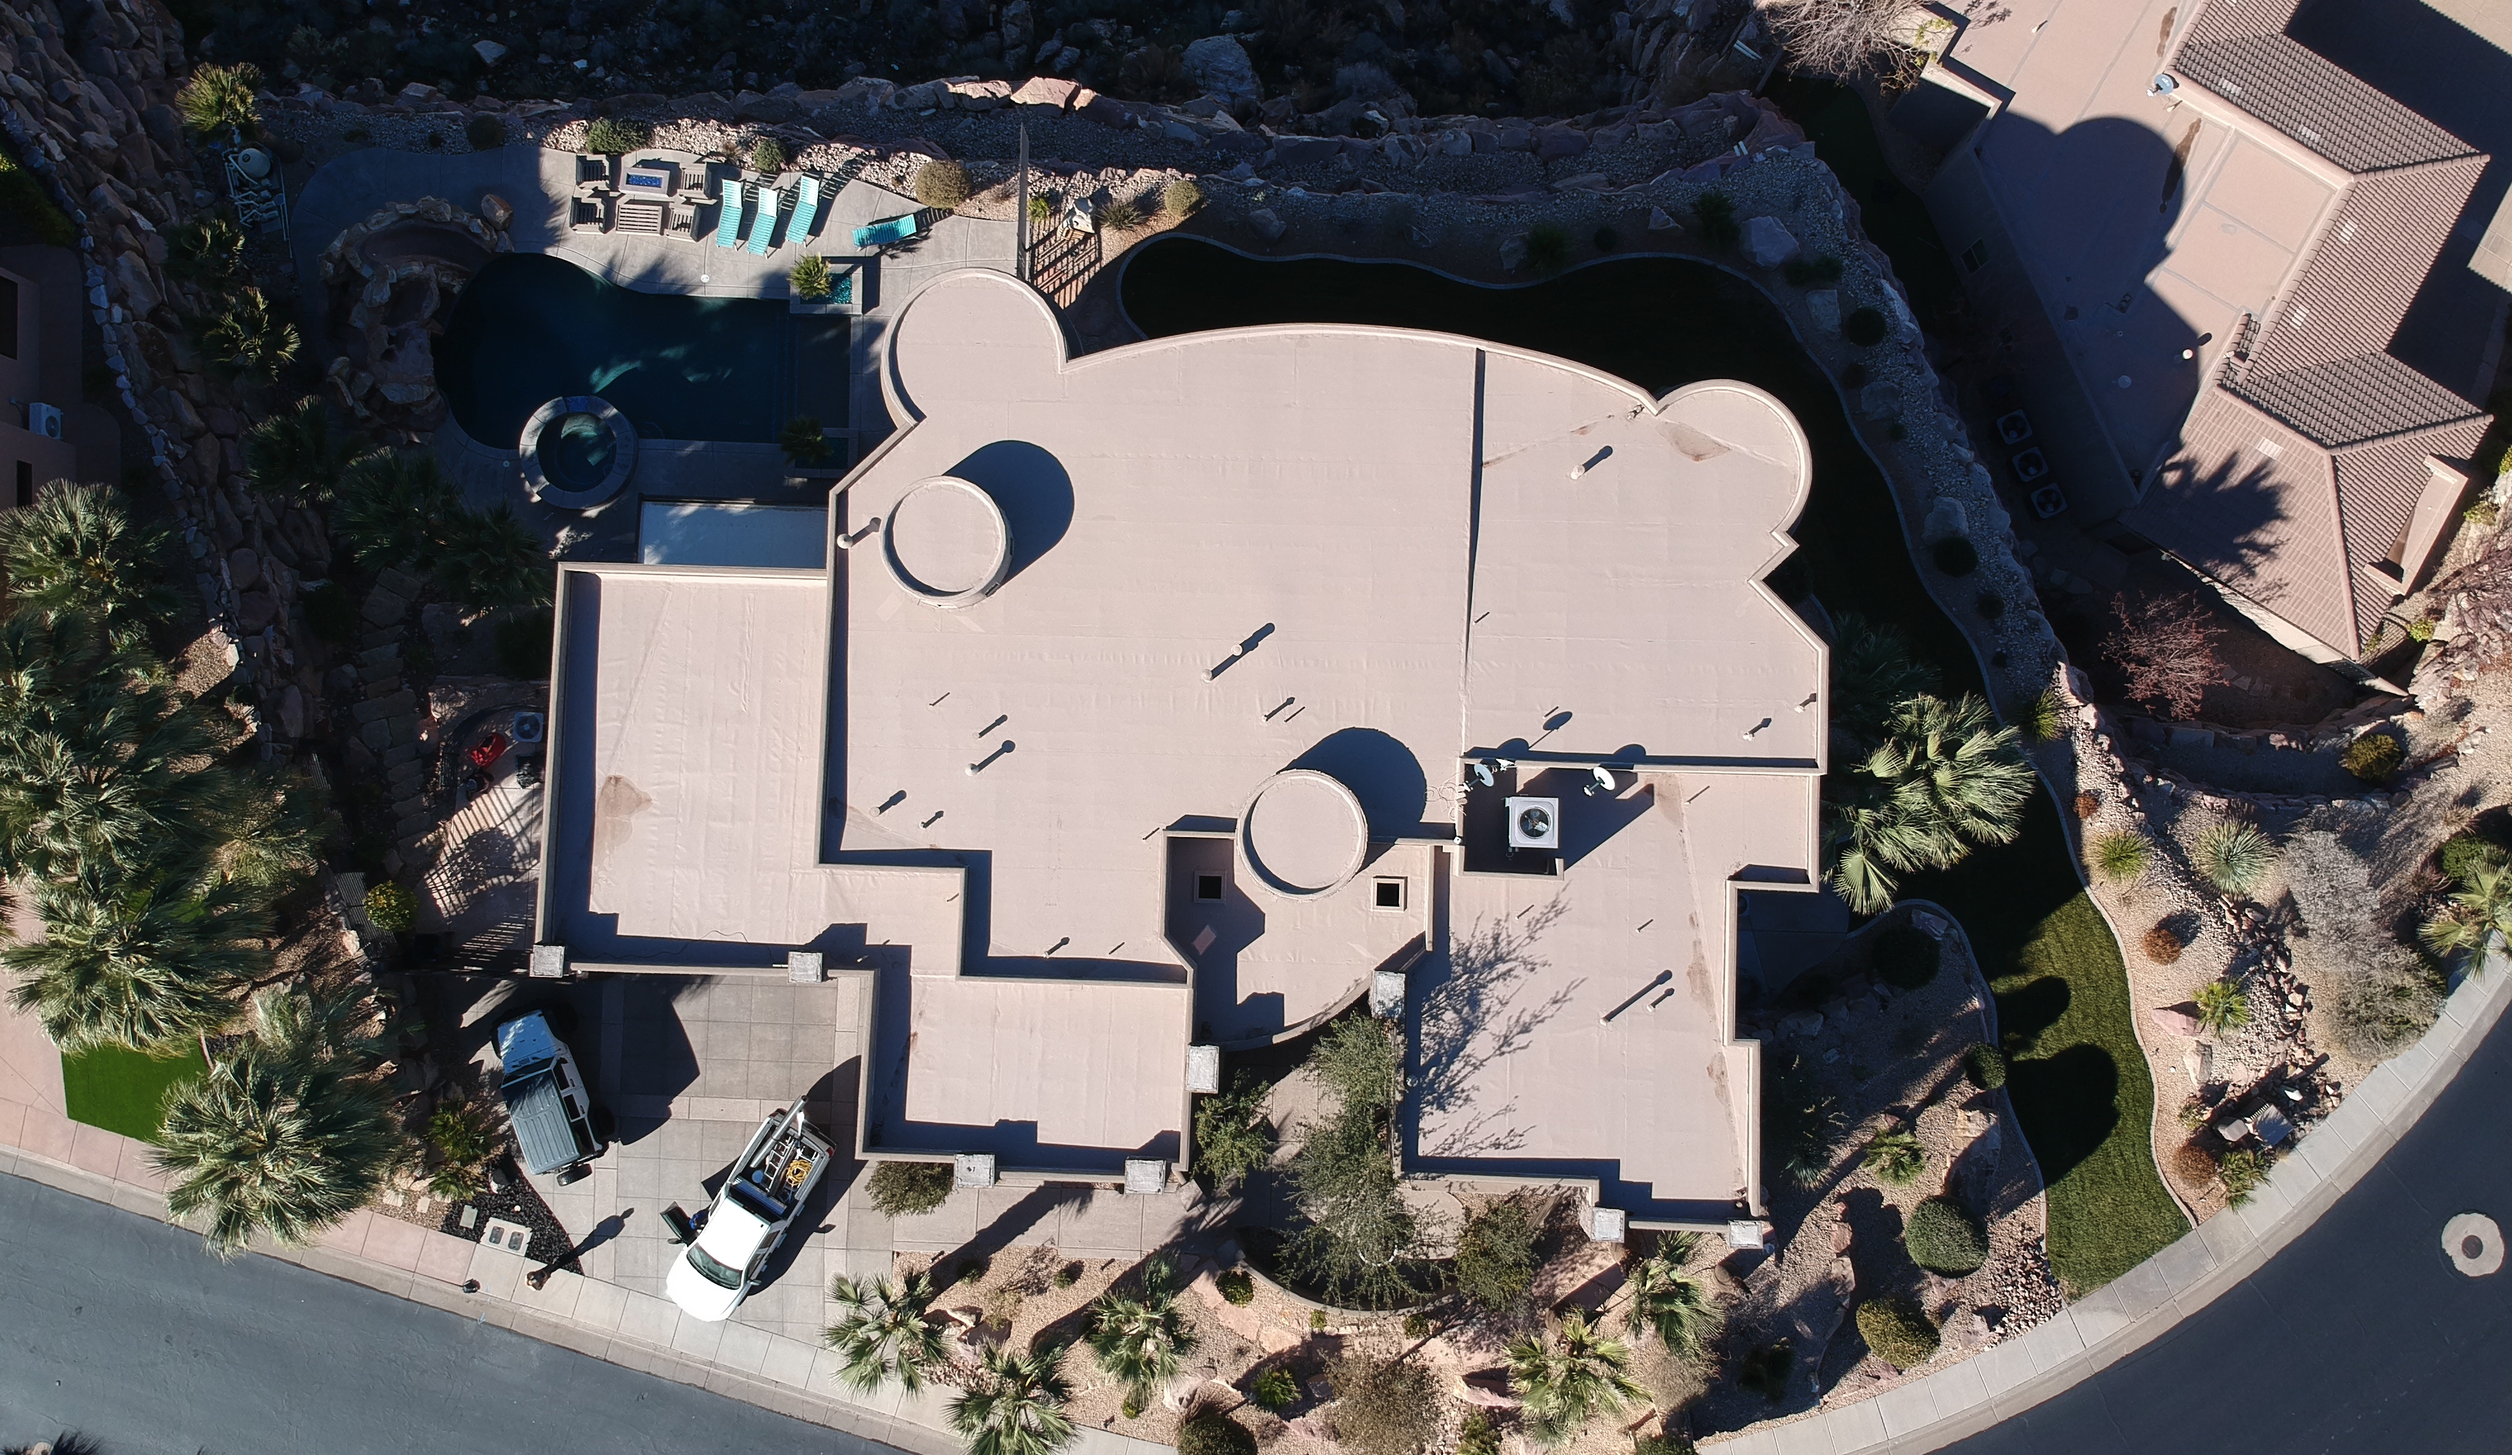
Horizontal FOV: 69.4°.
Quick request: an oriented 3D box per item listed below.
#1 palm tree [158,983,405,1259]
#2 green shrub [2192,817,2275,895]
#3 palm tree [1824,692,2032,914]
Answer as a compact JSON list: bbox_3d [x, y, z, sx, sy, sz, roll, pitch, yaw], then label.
[{"bbox_3d":[-23.600,9.500,45.800,5.500,6.300,5.800,0,90,0],"label":"palm tree"},{"bbox_3d":[27.600,3.640,51.300,2.100,1.400,2.100,0,90,0],"label":"green shrub"},{"bbox_3d":[16.300,1.900,46.000,4.900,6.000,5.200,0,90,0],"label":"palm tree"}]

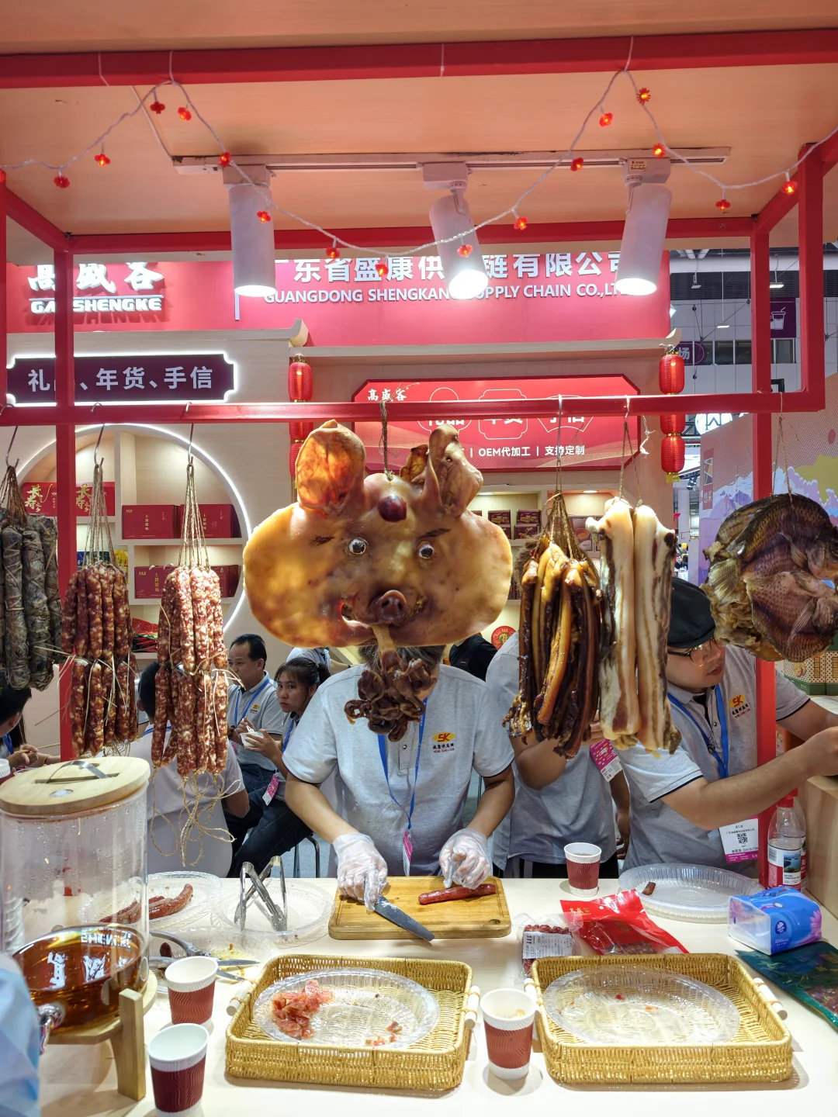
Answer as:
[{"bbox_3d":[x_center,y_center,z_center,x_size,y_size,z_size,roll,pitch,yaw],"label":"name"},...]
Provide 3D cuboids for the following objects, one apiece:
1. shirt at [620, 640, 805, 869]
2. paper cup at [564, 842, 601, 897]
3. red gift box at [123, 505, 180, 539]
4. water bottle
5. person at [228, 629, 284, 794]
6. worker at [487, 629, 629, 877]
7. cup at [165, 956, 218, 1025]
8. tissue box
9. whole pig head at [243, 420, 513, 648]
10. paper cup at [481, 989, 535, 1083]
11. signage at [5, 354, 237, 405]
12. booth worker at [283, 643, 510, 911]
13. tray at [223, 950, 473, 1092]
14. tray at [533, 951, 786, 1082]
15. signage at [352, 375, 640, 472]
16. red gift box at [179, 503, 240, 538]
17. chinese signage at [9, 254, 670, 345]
[{"bbox_3d":[0.705,0.550,1.900,0.470,0.660,0.320,-1,7,-34],"label":"shirt"},{"bbox_3d":[0.356,0.681,1.685,0.079,0.088,0.079,-1,0,0],"label":"paper cup"},{"bbox_3d":[-1.706,-0.226,4.900,0.320,0.207,0.120,-1,0,2],"label":"red gift box"},{"bbox_3d":[0.775,0.610,1.635,0.066,0.230,0.066,-1,0,0],"label":"water bottle"},{"bbox_3d":[-0.860,1.000,3.480,0.520,1.260,0.780,0,0,38],"label":"person"},{"bbox_3d":[0.375,0.515,2.130,0.440,0.670,0.280,-1,0,-22],"label":"worker"},{"bbox_3d":[-0.360,0.690,1.222,0.079,0.088,0.079,-1,0,0],"label":"cup"},{"bbox_3d":[0.678,0.690,1.470,0.135,0.068,0.085,-1,0,-23],"label":"tissue box"},{"bbox_3d":[-0.080,-0.047,1.500,0.520,0.445,0.170,-1,0,-5],"label":"whole pig head"},{"bbox_3d":[0.129,0.692,1.123,0.080,0.092,0.080,-1,0,0],"label":"paper cup"},{"bbox_3d":[-1.872,-1.123,4.850,1.420,0.310,0.060,-1,0,2],"label":"signage"},{"bbox_3d":[-0.030,0.885,1.840,0.570,1.500,0.500,-1,0,-2],"label":"booth worker"},{"bbox_3d":[-0.096,0.712,1.210,0.370,0.058,0.242,-1,0,8],"label":"tray"},{"bbox_3d":[0.352,0.701,1.197,0.348,0.057,0.245,-1,0,2],"label":"tray"},{"bbox_3d":[0.469,-0.818,4.700,1.730,0.540,0.050,-1,0,2],"label":"signage"},{"bbox_3d":[-1.333,-0.234,4.880,0.320,0.207,0.120,-1,0,2],"label":"red gift box"},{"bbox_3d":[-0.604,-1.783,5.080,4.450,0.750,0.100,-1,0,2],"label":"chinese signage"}]

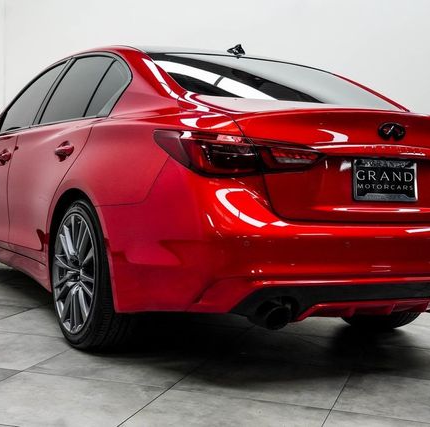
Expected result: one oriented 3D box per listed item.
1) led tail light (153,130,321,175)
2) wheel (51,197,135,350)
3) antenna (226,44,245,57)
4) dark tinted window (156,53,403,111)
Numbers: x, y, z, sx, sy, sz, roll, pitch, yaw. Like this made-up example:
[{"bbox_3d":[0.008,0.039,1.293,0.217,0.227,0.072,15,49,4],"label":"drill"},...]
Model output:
[{"bbox_3d":[0.085,-0.220,2.896,0.520,0.170,0.360,0,4,-30],"label":"led tail light"},{"bbox_3d":[-0.499,0.252,3.474,0.265,0.665,0.665,0,4,-30],"label":"wheel"},{"bbox_3d":[0.106,-0.803,3.950,0.060,0.058,0.140,0,4,-30],"label":"antenna"},{"bbox_3d":[0.275,-0.615,3.658,1.180,0.130,0.720,0,26,-30],"label":"dark tinted window"}]

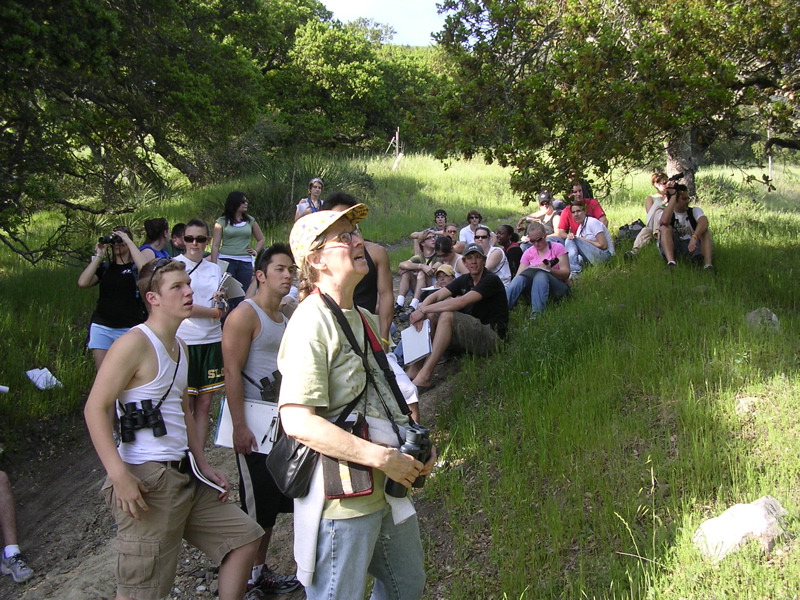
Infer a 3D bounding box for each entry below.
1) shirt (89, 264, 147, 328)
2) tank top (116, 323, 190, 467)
[{"bbox_3d":[-2.160,-0.031,6.800,0.410,0.530,0.260,4,0,5],"label":"shirt"},{"bbox_3d":[-0.948,0.360,3.350,0.320,0.530,0.220,-3,4,-43],"label":"tank top"}]

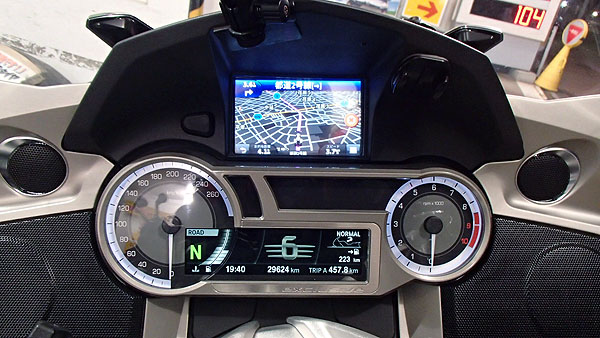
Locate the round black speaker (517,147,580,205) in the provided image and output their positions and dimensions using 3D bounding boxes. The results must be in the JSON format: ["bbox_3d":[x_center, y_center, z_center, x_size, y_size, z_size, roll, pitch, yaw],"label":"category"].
[{"bbox_3d":[0.197,0.005,0.354,0.049,0.047,0.017,20,4,39],"label":"round black speaker"}]

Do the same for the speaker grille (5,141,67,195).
[{"bbox_3d":[-0.204,-0.001,0.346,0.042,0.041,0.008,-17,2,-39],"label":"speaker grille"}]

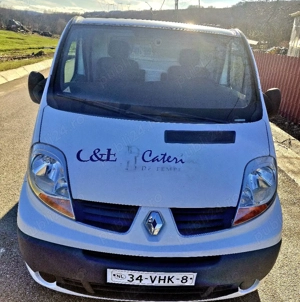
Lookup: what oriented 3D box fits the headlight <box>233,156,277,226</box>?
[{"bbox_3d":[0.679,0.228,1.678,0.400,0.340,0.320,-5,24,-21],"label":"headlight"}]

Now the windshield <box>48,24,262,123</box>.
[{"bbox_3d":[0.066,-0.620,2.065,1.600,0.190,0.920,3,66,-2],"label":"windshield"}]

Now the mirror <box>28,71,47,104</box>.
[{"bbox_3d":[-0.922,-0.540,2.257,0.210,0.270,0.150,3,22,-2],"label":"mirror"}]

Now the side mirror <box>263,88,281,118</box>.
[{"bbox_3d":[1.023,-0.423,2.330,0.210,0.270,0.150,3,22,-2],"label":"side mirror"}]

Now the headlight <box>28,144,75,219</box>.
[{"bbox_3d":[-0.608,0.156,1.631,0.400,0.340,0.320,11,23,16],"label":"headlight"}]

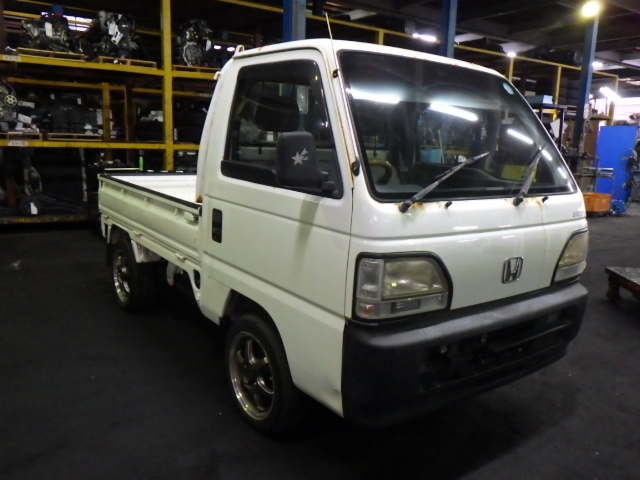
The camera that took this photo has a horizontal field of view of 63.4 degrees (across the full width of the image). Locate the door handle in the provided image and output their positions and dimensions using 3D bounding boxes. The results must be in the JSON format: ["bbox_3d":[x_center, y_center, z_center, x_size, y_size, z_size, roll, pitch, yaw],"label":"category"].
[{"bbox_3d":[-0.459,-0.063,2.348,0.035,0.150,0.095,-6,14,-36],"label":"door handle"}]

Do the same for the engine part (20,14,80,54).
[{"bbox_3d":[-3.489,-2.649,6.710,0.684,0.411,0.550,-6,13,-35],"label":"engine part"}]

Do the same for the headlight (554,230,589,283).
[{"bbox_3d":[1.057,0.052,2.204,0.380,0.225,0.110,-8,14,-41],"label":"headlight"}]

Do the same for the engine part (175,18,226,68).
[{"bbox_3d":[-1.822,-2.955,7.907,0.713,0.660,0.600,-6,13,-35],"label":"engine part"}]

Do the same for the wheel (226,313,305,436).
[{"bbox_3d":[-0.246,0.592,2.315,0.155,0.530,0.530,-6,14,-36],"label":"wheel"}]

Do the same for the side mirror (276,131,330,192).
[{"bbox_3d":[-0.069,-0.251,1.674,0.190,0.190,0.095,-6,14,-36],"label":"side mirror"}]

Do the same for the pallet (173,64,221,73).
[{"bbox_3d":[-1.992,-2.538,7.848,0.766,0.095,0.800,-6,13,-35],"label":"pallet"}]

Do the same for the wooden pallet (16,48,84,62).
[{"bbox_3d":[-3.805,-2.546,7.238,0.800,0.100,0.800,-6,14,-36],"label":"wooden pallet"}]

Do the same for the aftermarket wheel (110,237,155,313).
[{"bbox_3d":[-1.380,0.261,3.804,0.155,0.530,0.530,-6,14,-36],"label":"aftermarket wheel"}]

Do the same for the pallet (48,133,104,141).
[{"bbox_3d":[-3.885,-1.603,8.070,0.745,0.095,0.800,-6,13,-35],"label":"pallet"}]

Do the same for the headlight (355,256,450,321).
[{"bbox_3d":[0.273,0.140,1.670,0.350,0.210,0.140,-6,14,-36],"label":"headlight"}]

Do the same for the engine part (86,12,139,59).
[{"bbox_3d":[-2.884,-2.798,7.168,0.650,0.566,0.580,-6,13,-35],"label":"engine part"}]

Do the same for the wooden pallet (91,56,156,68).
[{"bbox_3d":[-2.997,-2.636,7.821,0.800,0.100,0.800,-6,14,-36],"label":"wooden pallet"}]

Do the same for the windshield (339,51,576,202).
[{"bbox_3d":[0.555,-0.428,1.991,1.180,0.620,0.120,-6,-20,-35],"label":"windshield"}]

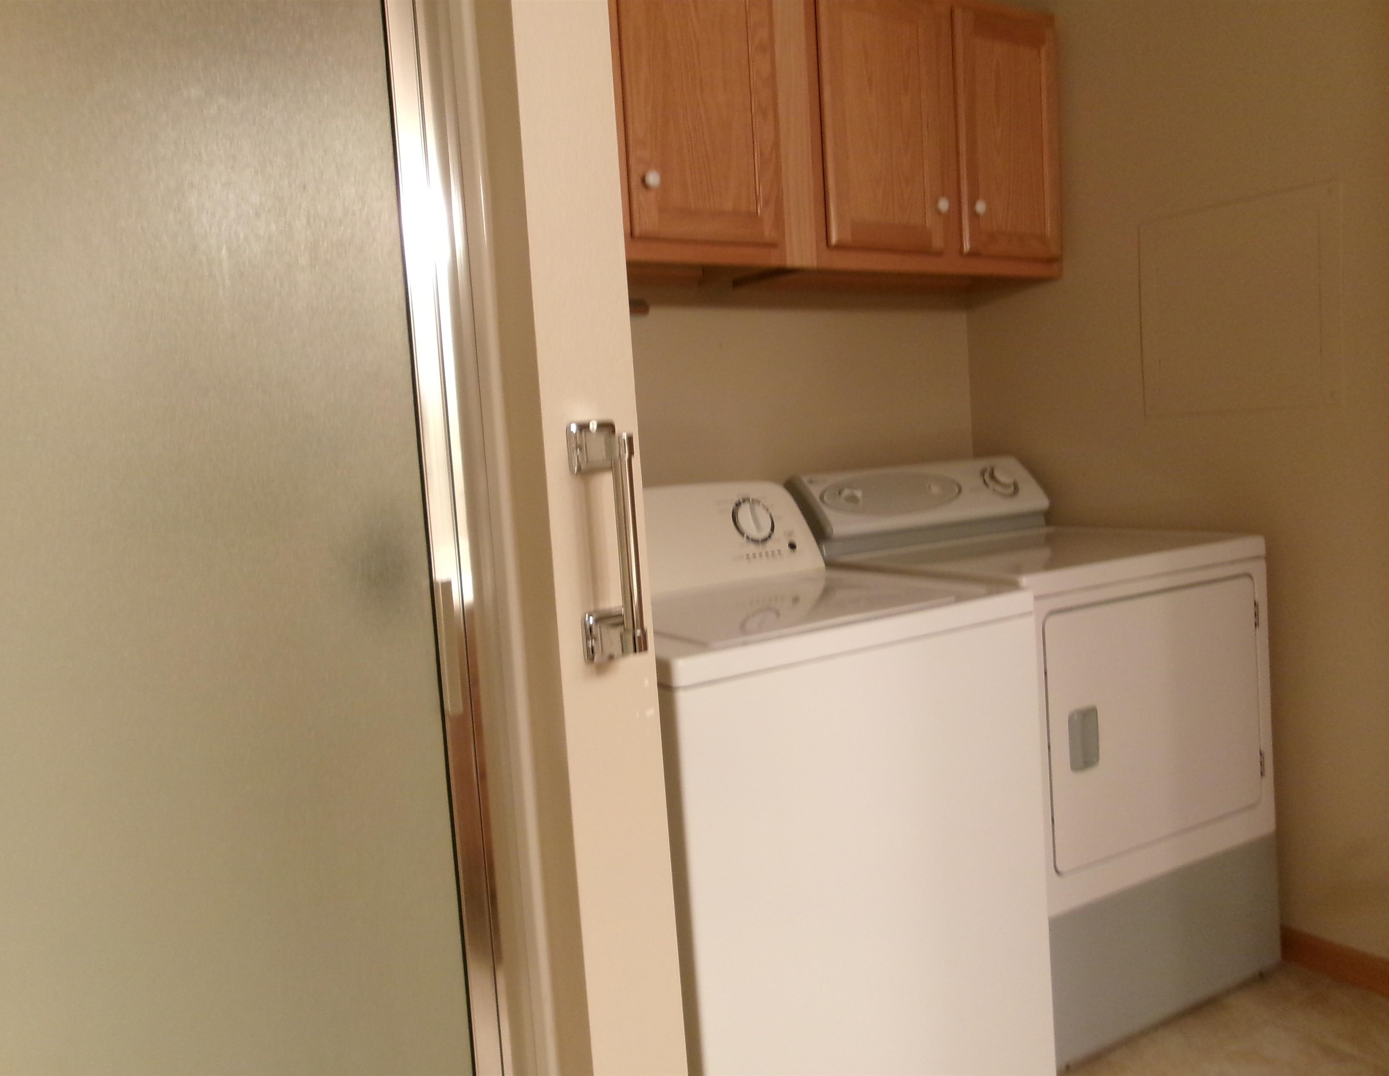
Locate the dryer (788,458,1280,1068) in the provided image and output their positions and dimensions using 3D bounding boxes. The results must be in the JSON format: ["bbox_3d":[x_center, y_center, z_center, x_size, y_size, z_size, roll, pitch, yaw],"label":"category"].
[{"bbox_3d":[0.700,0.379,2.404,0.690,1.092,0.700,-7,5,-31],"label":"dryer"}]

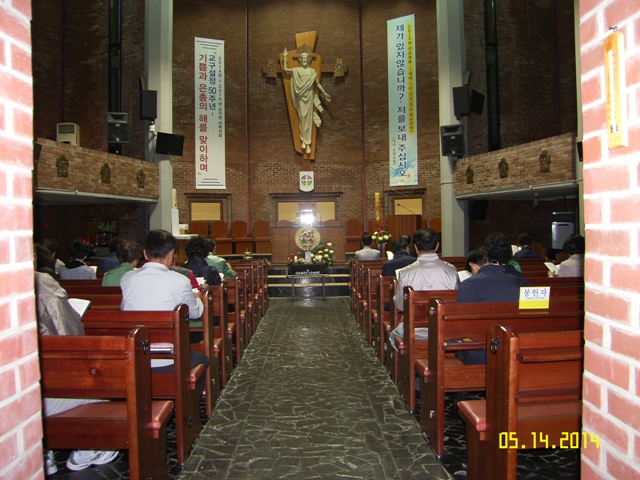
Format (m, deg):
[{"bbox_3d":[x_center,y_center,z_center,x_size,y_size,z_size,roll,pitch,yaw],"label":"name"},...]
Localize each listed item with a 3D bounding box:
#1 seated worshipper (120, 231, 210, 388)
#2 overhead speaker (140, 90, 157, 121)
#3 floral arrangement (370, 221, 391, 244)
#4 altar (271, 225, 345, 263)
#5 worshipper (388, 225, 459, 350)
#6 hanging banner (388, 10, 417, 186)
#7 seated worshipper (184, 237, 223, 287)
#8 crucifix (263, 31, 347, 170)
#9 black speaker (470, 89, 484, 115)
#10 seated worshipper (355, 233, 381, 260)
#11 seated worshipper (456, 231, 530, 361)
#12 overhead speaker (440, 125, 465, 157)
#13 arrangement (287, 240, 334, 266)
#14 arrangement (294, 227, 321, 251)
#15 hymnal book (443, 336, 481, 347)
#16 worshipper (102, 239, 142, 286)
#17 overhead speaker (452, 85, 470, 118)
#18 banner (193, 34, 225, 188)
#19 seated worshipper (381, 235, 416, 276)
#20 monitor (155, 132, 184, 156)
[{"bbox_3d":[-0.970,0.600,3.340,0.500,1.330,0.750,-1,0,-2],"label":"seated worshipper"},{"bbox_3d":[-3.964,-3.129,12.000,0.370,0.660,0.360,-1,7,-23],"label":"overhead speaker"},{"bbox_3d":[1.531,-0.190,13.100,0.500,0.610,0.450,-1,0,-1],"label":"floral arrangement"},{"bbox_3d":[-0.305,0.160,14.200,1.970,0.980,0.850,-1,0,-2],"label":"altar"},{"bbox_3d":[0.830,0.585,4.200,0.520,1.340,0.750,-1,0,-2],"label":"worshipper"},{"bbox_3d":[2.430,-4.031,15.100,0.870,4.900,0.040,-1,0,28],"label":"hanging banner"},{"bbox_3d":[-1.090,0.620,4.860,0.460,1.290,0.700,-1,0,-2],"label":"seated worshipper"},{"bbox_3d":[-0.433,-4.148,15.450,2.480,4.100,0.550,-1,0,-1],"label":"crucifix"},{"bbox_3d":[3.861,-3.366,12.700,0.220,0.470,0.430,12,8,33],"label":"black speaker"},{"bbox_3d":[0.840,0.586,9.400,0.500,1.370,0.750,-1,0,-1],"label":"seated worshipper"},{"bbox_3d":[1.130,0.627,3.640,0.520,1.360,0.750,-1,0,-1],"label":"seated worshipper"},{"bbox_3d":[3.060,-2.290,11.950,0.470,0.680,0.420,-1,8,24],"label":"overhead speaker"},{"bbox_3d":[-0.180,0.280,10.950,0.960,0.560,0.380,-1,0,-2],"label":"arrangement"},{"bbox_3d":[-0.255,-0.025,10.850,0.520,0.500,0.200,-1,0,-2],"label":"arrangement"},{"bbox_3d":[0.873,0.641,3.250,0.200,0.023,0.140,-1,0,-1],"label":"hymnal book"},{"bbox_3d":[-1.820,0.676,5.170,0.480,1.330,0.750,-1,0,-1],"label":"worshipper"},{"bbox_3d":[3.300,-3.220,12.050,0.380,0.640,0.360,-1,8,15],"label":"overhead speaker"},{"bbox_3d":[-3.270,-3.750,15.420,0.890,4.460,0.030,-1,0,-22],"label":"banner"},{"bbox_3d":[0.900,0.600,5.720,0.460,1.300,0.700,-1,0,-2],"label":"seated worshipper"},{"bbox_3d":[-3.470,-2.209,12.000,0.700,0.460,0.080,-1,12,-39],"label":"monitor"}]

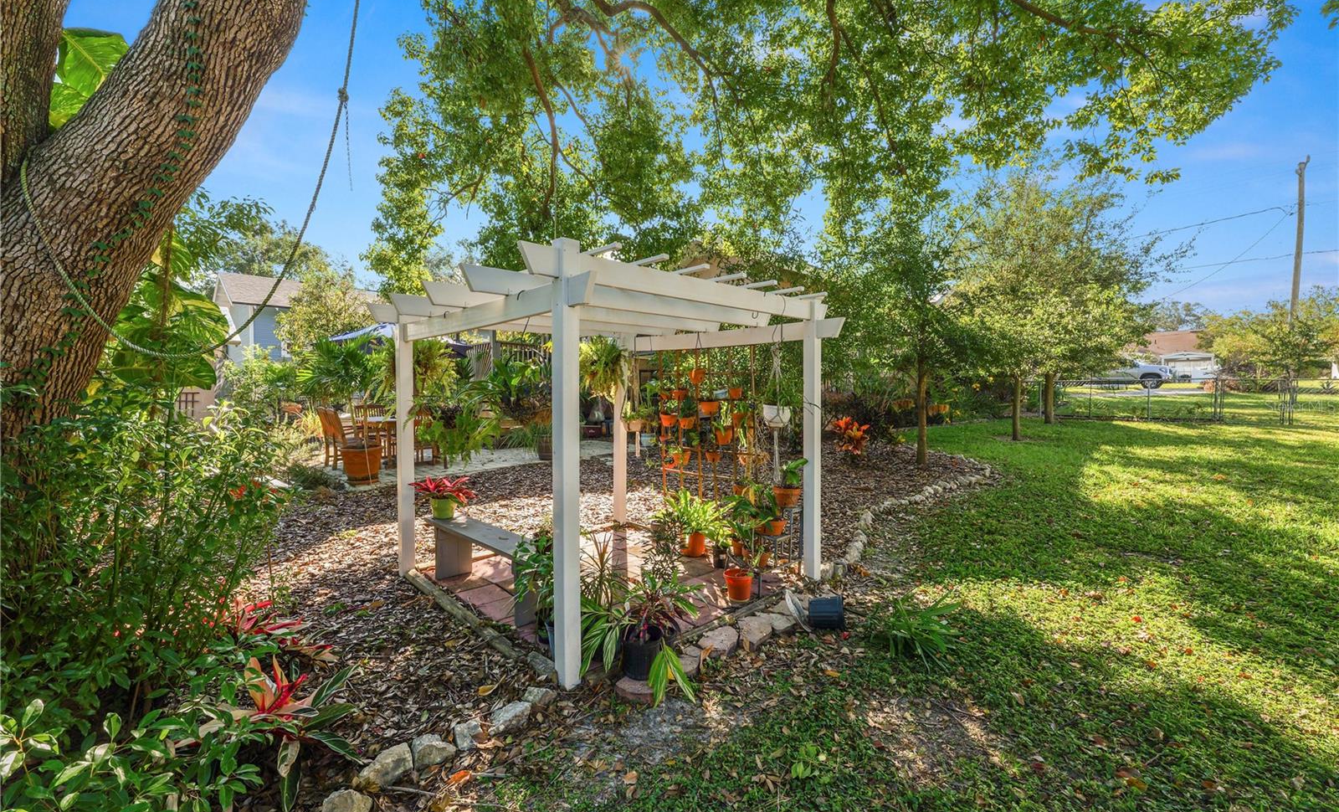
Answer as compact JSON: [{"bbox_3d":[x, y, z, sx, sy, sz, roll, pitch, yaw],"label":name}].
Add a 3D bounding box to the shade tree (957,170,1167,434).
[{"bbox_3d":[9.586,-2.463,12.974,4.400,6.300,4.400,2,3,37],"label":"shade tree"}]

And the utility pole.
[{"bbox_3d":[29.678,-6.165,24.724,0.300,11.200,0.300,-2,3,-40],"label":"utility pole"}]

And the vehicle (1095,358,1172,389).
[{"bbox_3d":[25.936,-1.922,30.390,1.900,1.800,5.400,-2,3,-43],"label":"vehicle"}]

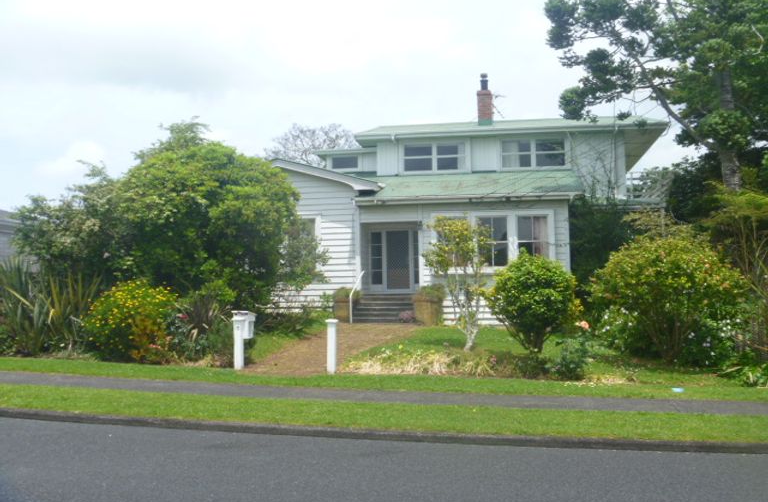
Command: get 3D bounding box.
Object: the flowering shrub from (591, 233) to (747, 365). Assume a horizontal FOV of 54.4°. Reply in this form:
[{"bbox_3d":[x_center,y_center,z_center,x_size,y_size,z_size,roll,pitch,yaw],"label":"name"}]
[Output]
[{"bbox_3d":[5.106,0.743,13.400,2.700,2.380,2.400,-1,-2,11],"label":"flowering shrub"}]

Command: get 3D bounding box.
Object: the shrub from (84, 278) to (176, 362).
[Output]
[{"bbox_3d":[-4.909,1.262,14.400,1.750,1.600,1.600,-1,-2,11],"label":"shrub"}]

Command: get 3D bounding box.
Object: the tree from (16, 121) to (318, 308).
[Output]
[{"bbox_3d":[-5.127,-0.507,17.600,6.900,5.300,5.400,-1,-2,11],"label":"tree"}]

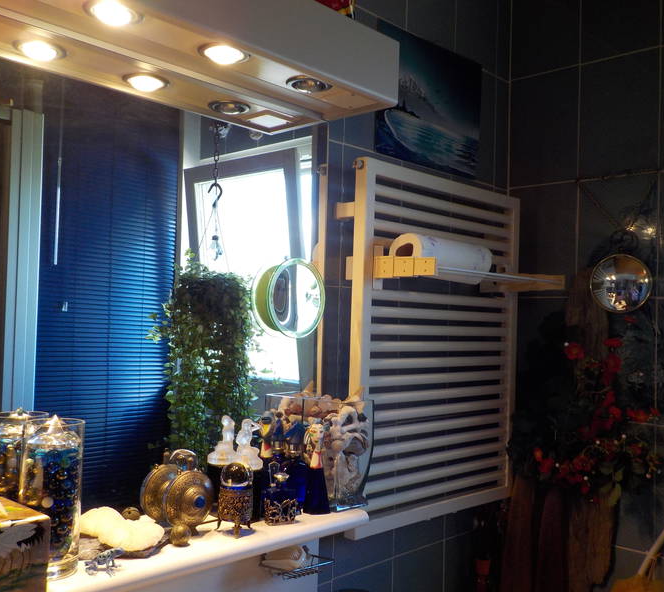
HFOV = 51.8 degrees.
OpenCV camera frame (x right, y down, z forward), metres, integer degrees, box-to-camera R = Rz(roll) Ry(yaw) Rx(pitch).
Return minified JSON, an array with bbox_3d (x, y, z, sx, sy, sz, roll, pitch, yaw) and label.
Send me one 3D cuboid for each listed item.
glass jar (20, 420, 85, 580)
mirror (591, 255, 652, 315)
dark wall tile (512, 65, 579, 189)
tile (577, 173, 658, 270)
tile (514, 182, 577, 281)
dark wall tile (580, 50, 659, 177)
[{"bbox_3d":[-0.379,0.268,0.927,0.076,0.200,0.076,0,-2,45],"label":"glass jar"},{"bbox_3d":[0.691,-0.030,1.633,0.147,0.146,0.040,0,-2,45],"label":"mirror"},{"bbox_3d":[0.565,-0.445,1.833,0.200,0.300,0.010,0,-2,44],"label":"dark wall tile"},{"bbox_3d":[0.701,-0.143,1.685,0.200,0.300,0.010,0,-2,45],"label":"tile"},{"bbox_3d":[0.558,-0.143,1.825,0.200,0.300,0.010,0,-2,45],"label":"tile"},{"bbox_3d":[0.708,-0.444,1.693,0.200,0.300,0.010,0,-2,44],"label":"dark wall tile"}]

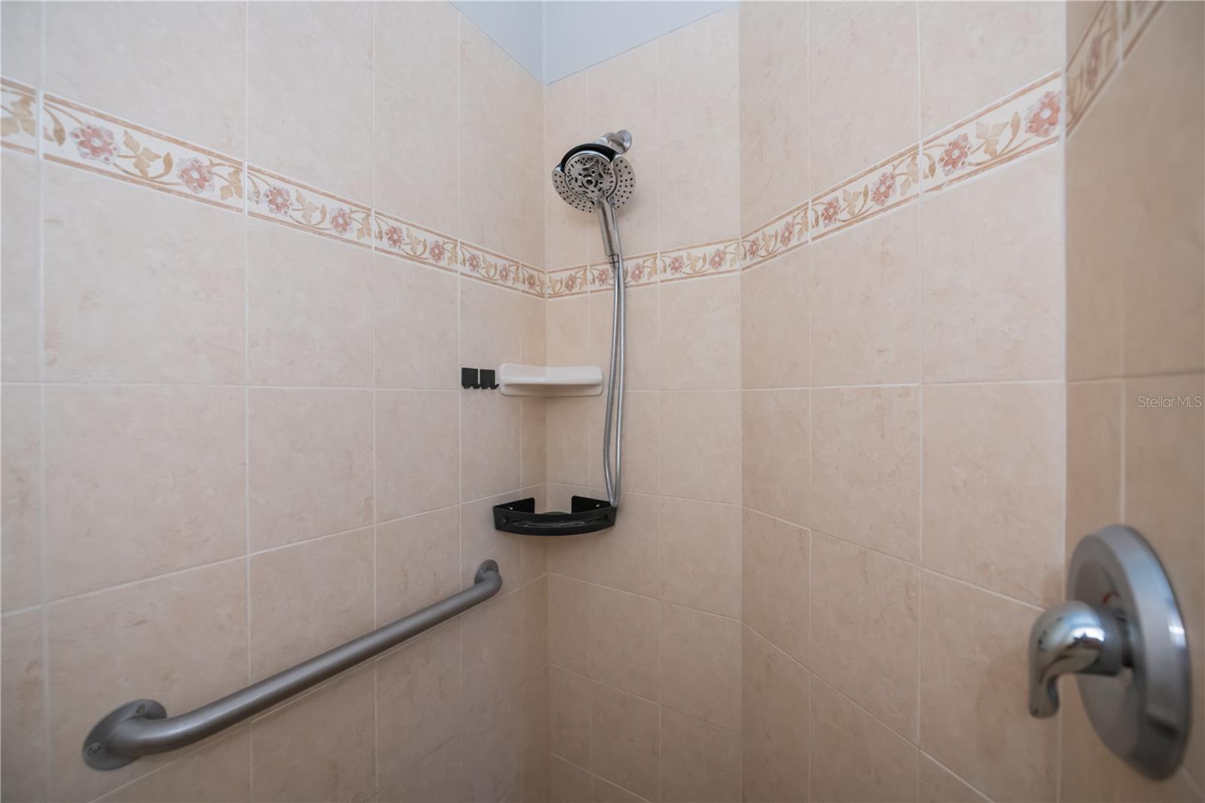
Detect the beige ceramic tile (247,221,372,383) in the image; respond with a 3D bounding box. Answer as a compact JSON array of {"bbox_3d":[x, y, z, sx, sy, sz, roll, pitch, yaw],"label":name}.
[{"bbox_3d":[-0.478,-0.148,0.783,0.010,0.249,0.195,0,0,32],"label":"beige ceramic tile"}]

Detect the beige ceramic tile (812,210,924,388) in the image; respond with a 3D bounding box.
[{"bbox_3d":[0.413,-0.153,0.747,0.010,0.254,0.199,0,1,-20],"label":"beige ceramic tile"}]

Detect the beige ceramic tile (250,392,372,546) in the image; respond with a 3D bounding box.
[{"bbox_3d":[-0.478,0.104,0.785,0.010,0.249,0.195,0,0,32],"label":"beige ceramic tile"}]

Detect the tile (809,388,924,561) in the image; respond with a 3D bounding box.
[{"bbox_3d":[0.411,0.102,0.746,0.010,0.252,0.198,0,0,-20],"label":"tile"}]

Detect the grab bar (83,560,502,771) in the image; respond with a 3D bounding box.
[{"bbox_3d":[-0.407,0.418,0.832,0.080,0.077,0.689,0,1,32],"label":"grab bar"}]

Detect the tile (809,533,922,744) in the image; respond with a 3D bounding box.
[{"bbox_3d":[0.414,0.359,0.752,0.010,0.254,0.199,0,1,-20],"label":"tile"}]

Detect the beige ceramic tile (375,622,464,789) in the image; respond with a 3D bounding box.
[{"bbox_3d":[-0.377,0.615,0.972,0.010,0.254,0.199,0,1,32],"label":"beige ceramic tile"}]

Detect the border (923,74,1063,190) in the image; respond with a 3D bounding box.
[{"bbox_3d":[0.467,-0.319,0.570,0.010,0.076,0.149,0,0,-20],"label":"border"}]

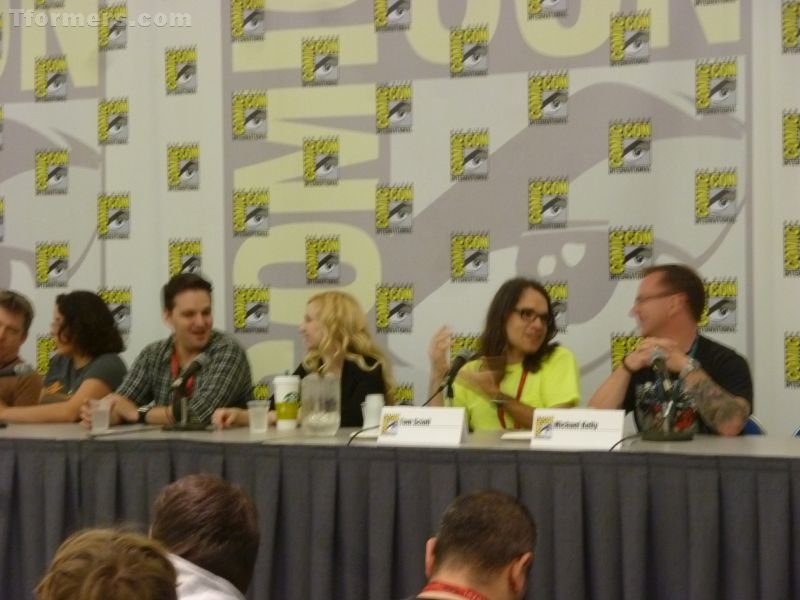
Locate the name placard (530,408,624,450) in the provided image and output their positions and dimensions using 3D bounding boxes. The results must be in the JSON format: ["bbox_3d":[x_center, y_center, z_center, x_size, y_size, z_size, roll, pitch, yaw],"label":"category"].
[{"bbox_3d":[0.517,0.373,5.732,0.275,0.112,0.075,0,0,18],"label":"name placard"}]

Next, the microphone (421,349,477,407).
[{"bbox_3d":[0.170,0.292,6.330,0.190,0.280,0.150,0,0,-32],"label":"microphone"}]

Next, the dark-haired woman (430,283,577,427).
[{"bbox_3d":[0.358,0.552,6.600,0.560,1.245,0.720,0,0,7],"label":"dark-haired woman"}]

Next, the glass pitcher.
[{"bbox_3d":[-0.257,0.337,6.430,0.128,0.200,0.170,0,0,6],"label":"glass pitcher"}]

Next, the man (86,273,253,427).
[{"bbox_3d":[-0.797,0.545,7.130,0.600,1.280,0.750,0,0,12],"label":"man"}]

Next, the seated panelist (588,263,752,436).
[{"bbox_3d":[0.874,0.527,6.380,0.540,1.280,0.720,-1,0,29],"label":"seated panelist"}]

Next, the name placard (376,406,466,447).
[{"bbox_3d":[0.072,0.377,5.970,0.275,0.112,0.075,-1,0,26],"label":"name placard"}]

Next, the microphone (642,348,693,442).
[{"bbox_3d":[0.824,0.287,6.120,0.160,0.285,0.190,0,0,-13],"label":"microphone"}]

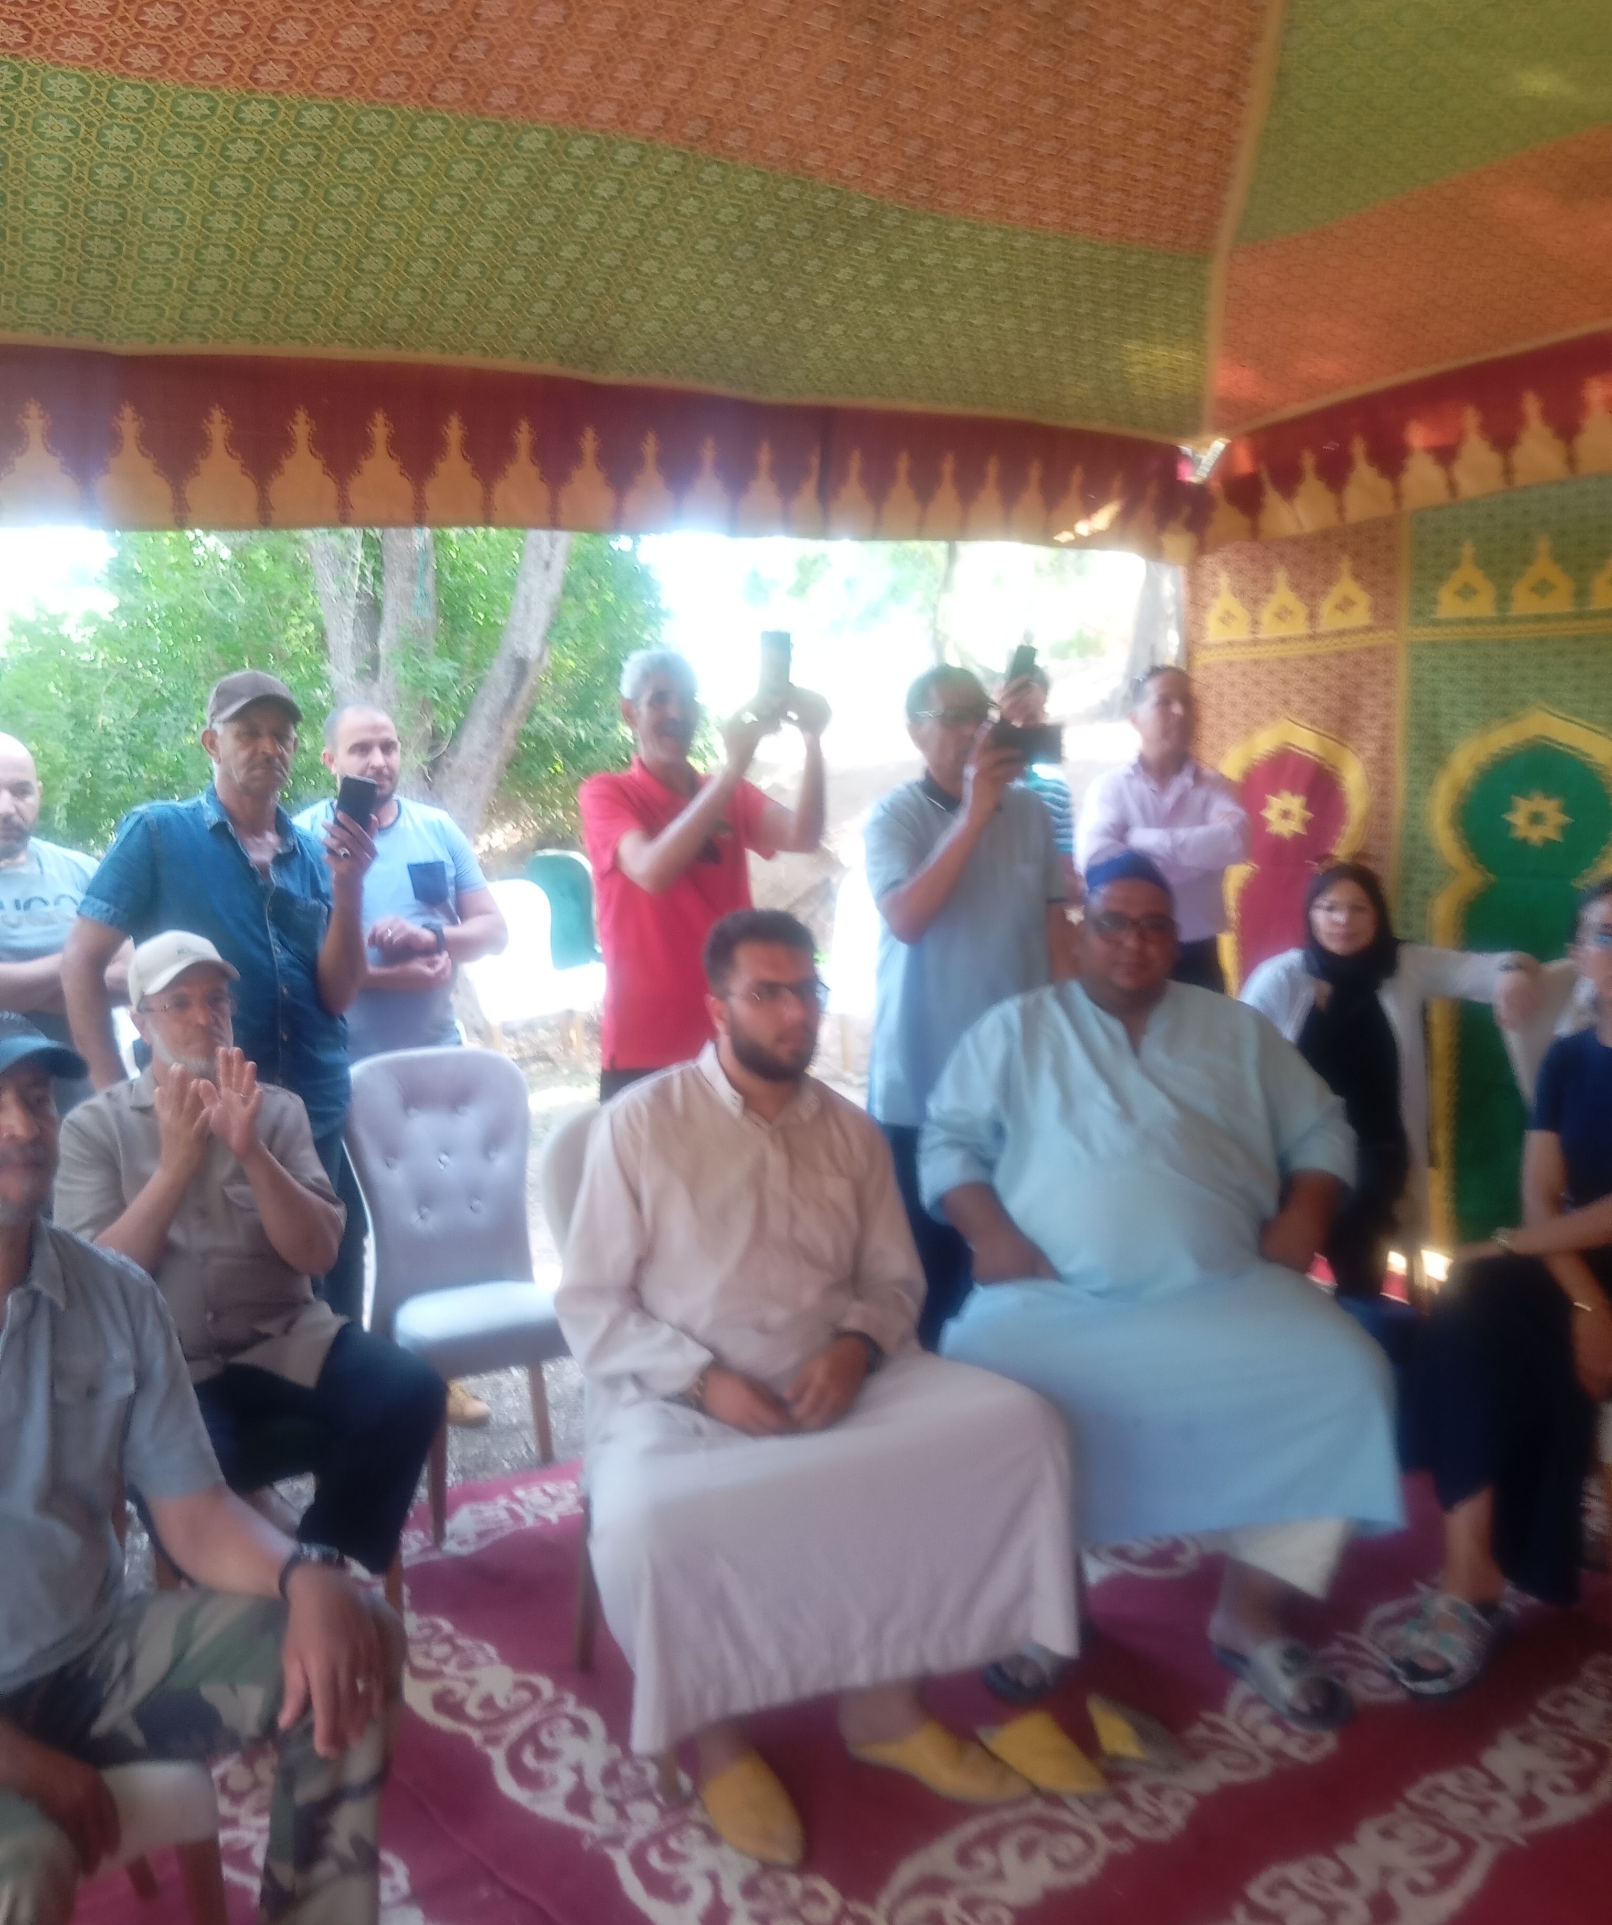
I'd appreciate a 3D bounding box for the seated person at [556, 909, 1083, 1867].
[{"bbox_3d":[-0.020,0.583,2.757,0.630,1.320,0.830,-3,6,-27],"label":"seated person"}]

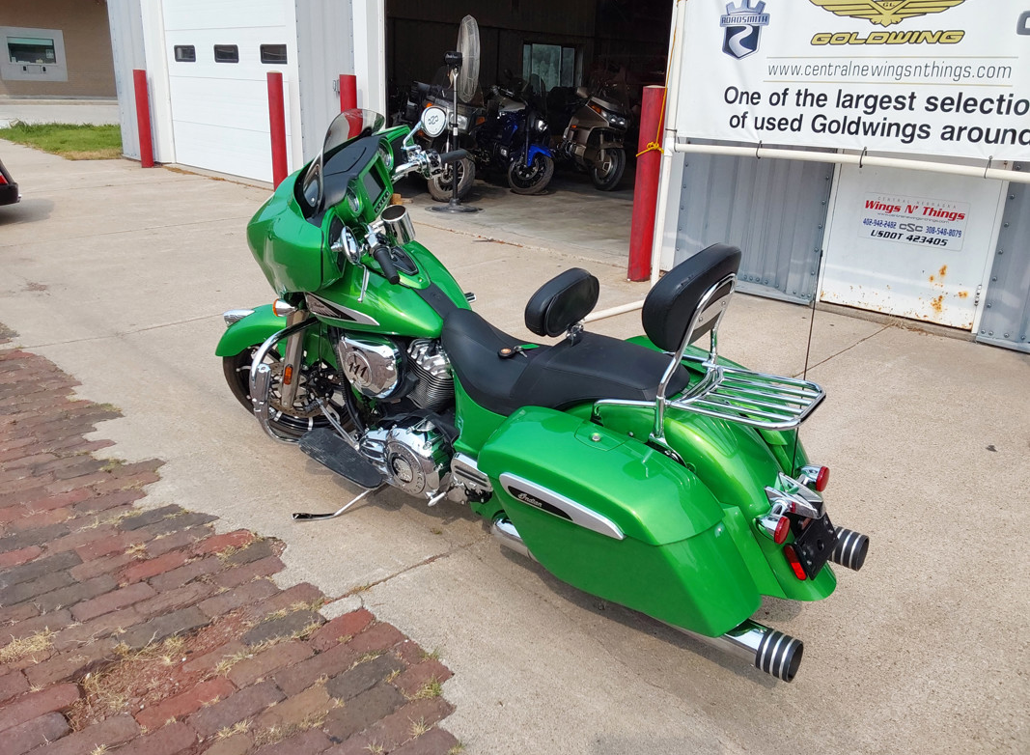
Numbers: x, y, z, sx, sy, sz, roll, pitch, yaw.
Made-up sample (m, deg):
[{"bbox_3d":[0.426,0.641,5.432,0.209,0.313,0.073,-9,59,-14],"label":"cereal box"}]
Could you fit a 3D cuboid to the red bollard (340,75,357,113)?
[{"bbox_3d":[-1.666,-2.343,8.441,0.168,1.330,0.168,-16,26,-42],"label":"red bollard"}]

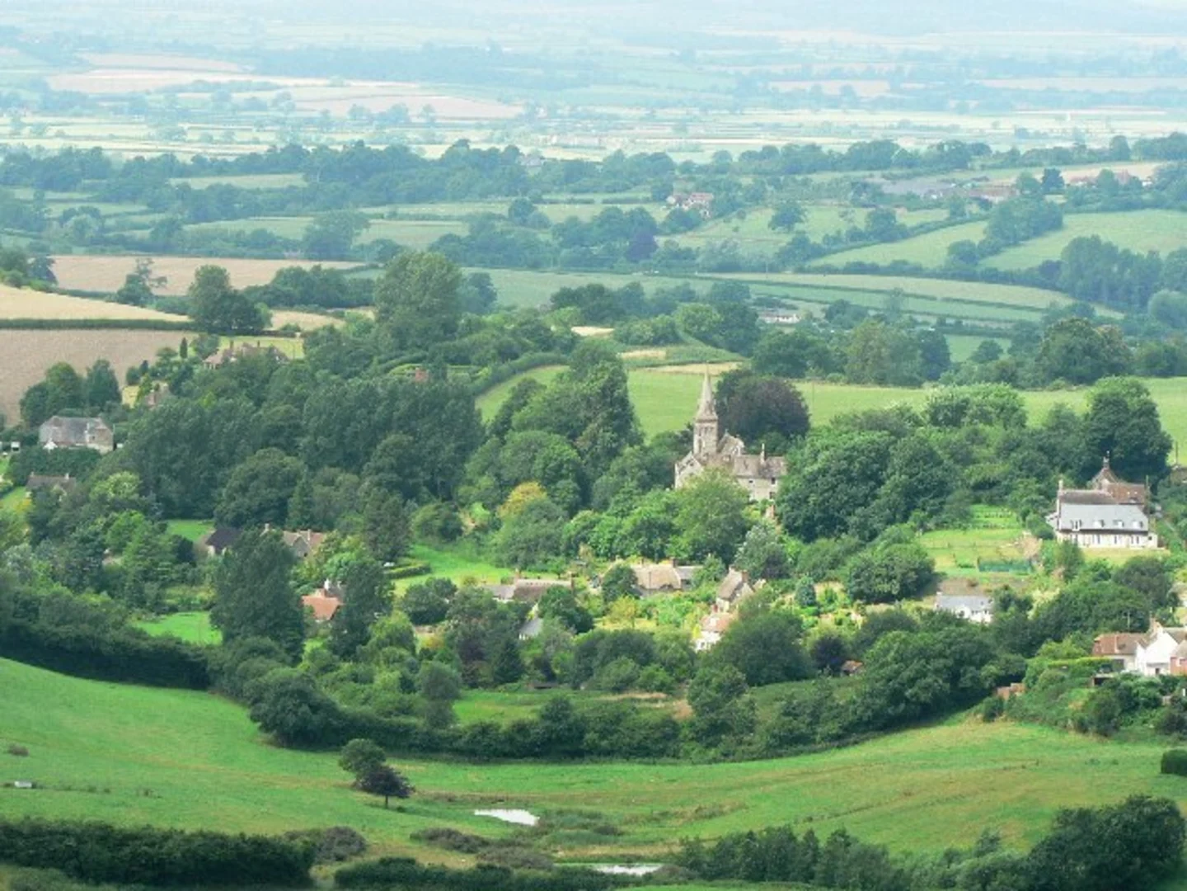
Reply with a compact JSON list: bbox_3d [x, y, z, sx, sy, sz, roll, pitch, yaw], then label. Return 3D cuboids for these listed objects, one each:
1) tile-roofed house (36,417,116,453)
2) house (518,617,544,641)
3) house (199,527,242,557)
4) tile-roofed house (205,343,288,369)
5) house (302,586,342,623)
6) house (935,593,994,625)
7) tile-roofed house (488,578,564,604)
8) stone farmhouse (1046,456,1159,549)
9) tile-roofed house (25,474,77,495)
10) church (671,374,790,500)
[{"bbox_3d":[-114.670,-2.160,1746.240,16.000,8.500,9.000,0,4,5],"label":"tile-roofed house"},{"bbox_3d":[-10.940,33.080,1399.570,6.000,5.300,5.500,3,5,35],"label":"house"},{"bbox_3d":[-71.790,18.960,1528.200,10.500,6.500,7.500,1,4,15],"label":"house"},{"bbox_3d":[-85.780,-21.760,1947.990,21.000,8.000,11.000,0,4,0],"label":"tile-roofed house"},{"bbox_3d":[-50.000,30.150,1448.820,7.500,8.200,7.500,2,4,22],"label":"house"},{"bbox_3d":[67.490,29.830,1433.100,10.800,6.000,6.500,0,4,0],"label":"house"},{"bbox_3d":[-12.190,27.440,1449.690,14.800,6.400,7.000,1,4,8],"label":"tile-roofed house"},{"bbox_3d":[100.900,10.560,1561.710,20.500,15.000,16.000,0,4,0],"label":"stone farmhouse"},{"bbox_3d":[-113.320,8.850,1646.080,11.000,6.300,6.500,1,4,15],"label":"tile-roofed house"},{"bbox_3d":[29.070,-2.250,1664.740,19.000,25.500,20.000,-1,4,-15],"label":"church"}]

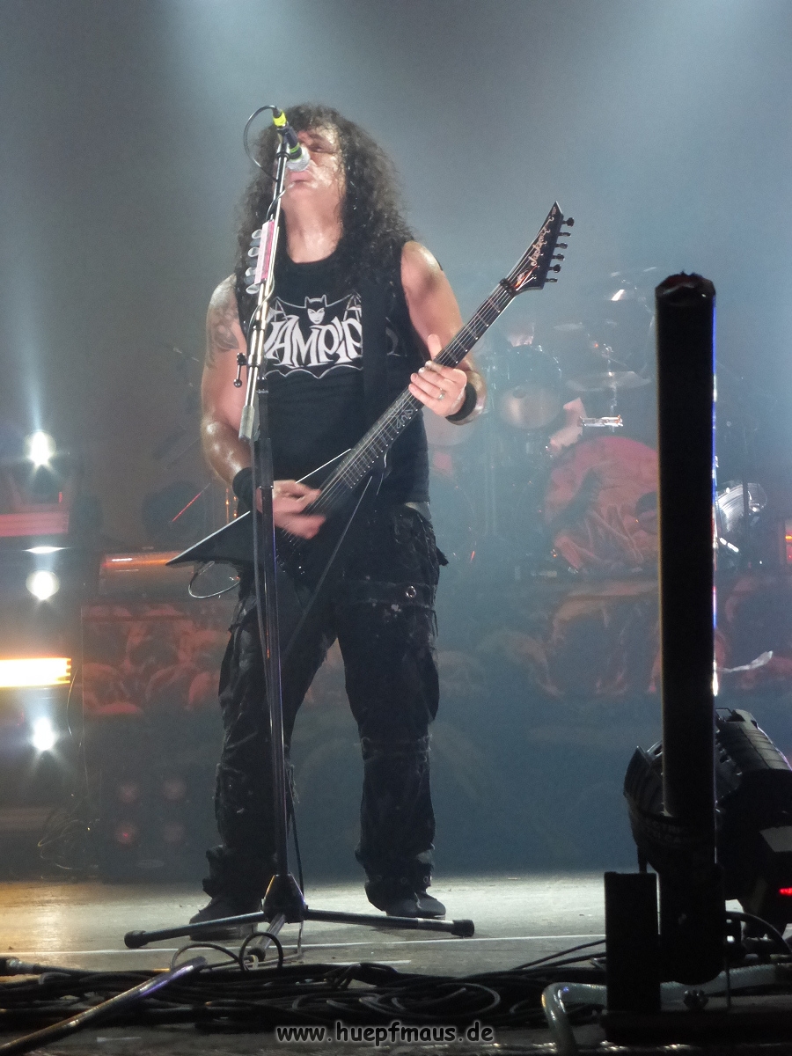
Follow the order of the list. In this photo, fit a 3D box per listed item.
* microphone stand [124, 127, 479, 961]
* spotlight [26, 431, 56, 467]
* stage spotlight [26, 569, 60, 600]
[{"bbox_3d":[-0.180,-0.010,4.514,0.630,1.570,0.720,-2,-7,5],"label":"microphone stand"},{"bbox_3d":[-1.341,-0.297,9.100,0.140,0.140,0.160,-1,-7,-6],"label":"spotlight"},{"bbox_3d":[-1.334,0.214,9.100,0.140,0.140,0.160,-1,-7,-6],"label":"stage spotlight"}]

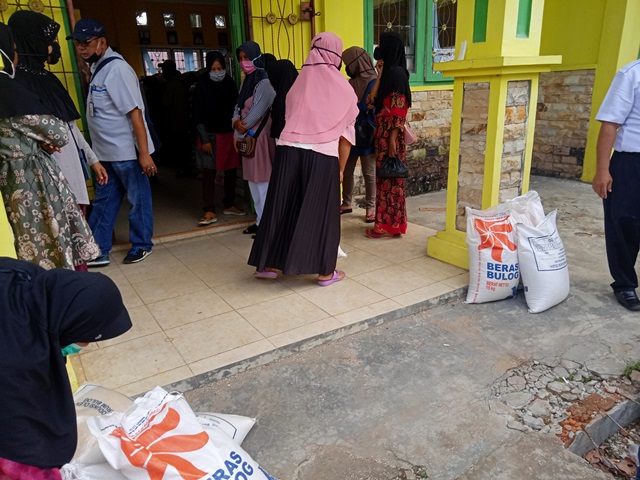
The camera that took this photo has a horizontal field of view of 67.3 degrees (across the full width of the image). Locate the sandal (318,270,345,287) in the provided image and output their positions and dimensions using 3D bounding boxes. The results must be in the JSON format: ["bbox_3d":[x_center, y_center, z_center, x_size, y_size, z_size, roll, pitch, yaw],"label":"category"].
[{"bbox_3d":[0.081,0.226,3.114,0.090,0.065,0.235,14,23,42],"label":"sandal"}]

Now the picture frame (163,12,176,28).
[{"bbox_3d":[-3.169,-4.617,10.121,0.255,0.280,0.040,-13,20,-30],"label":"picture frame"}]

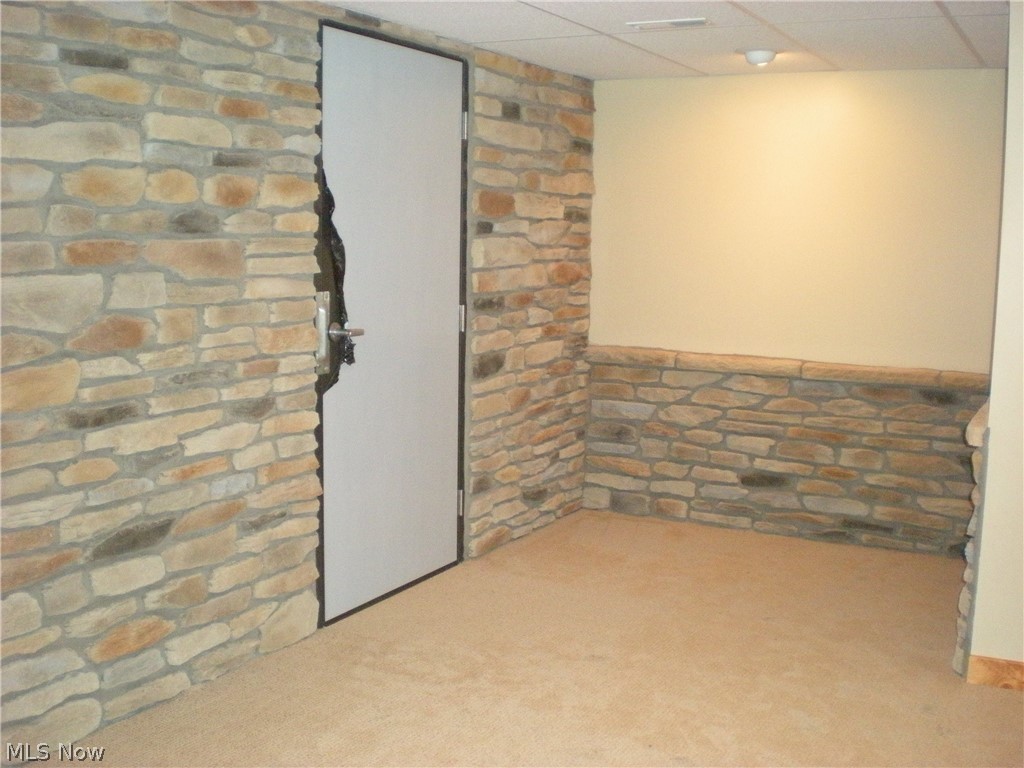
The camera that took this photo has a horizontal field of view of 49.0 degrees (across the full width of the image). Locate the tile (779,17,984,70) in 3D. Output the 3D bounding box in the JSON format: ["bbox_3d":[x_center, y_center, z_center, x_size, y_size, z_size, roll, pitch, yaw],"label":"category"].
[{"bbox_3d":[1.436,-1.304,4.316,0.588,0.020,1.210,5,9,28],"label":"tile"}]

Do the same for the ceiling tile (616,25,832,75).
[{"bbox_3d":[0.905,-1.355,4.594,0.605,0.020,1.210,5,9,28],"label":"ceiling tile"}]

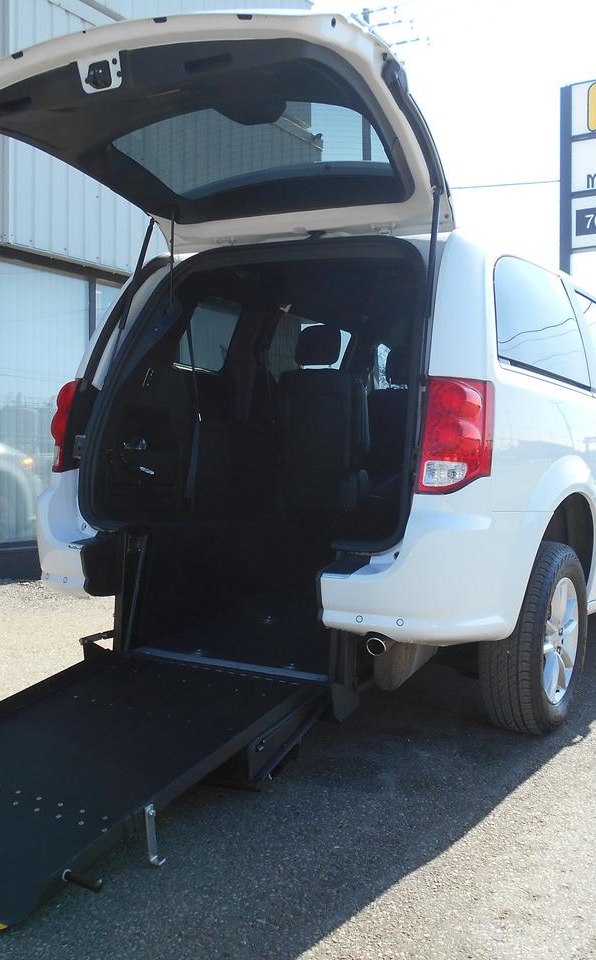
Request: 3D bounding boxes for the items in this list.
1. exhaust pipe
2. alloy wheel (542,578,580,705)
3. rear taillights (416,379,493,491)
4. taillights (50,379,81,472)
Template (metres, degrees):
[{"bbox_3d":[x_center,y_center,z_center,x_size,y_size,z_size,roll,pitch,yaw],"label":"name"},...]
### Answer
[{"bbox_3d":[0.261,0.492,2.864,0.062,0.060,0.130,2,2,31],"label":"exhaust pipe"},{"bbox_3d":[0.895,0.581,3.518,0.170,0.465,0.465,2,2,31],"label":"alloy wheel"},{"bbox_3d":[0.452,-0.130,2.818,0.220,0.360,0.220,1,2,20],"label":"rear taillights"},{"bbox_3d":[-0.883,-0.200,3.622,0.220,0.360,0.220,2,2,42],"label":"taillights"}]

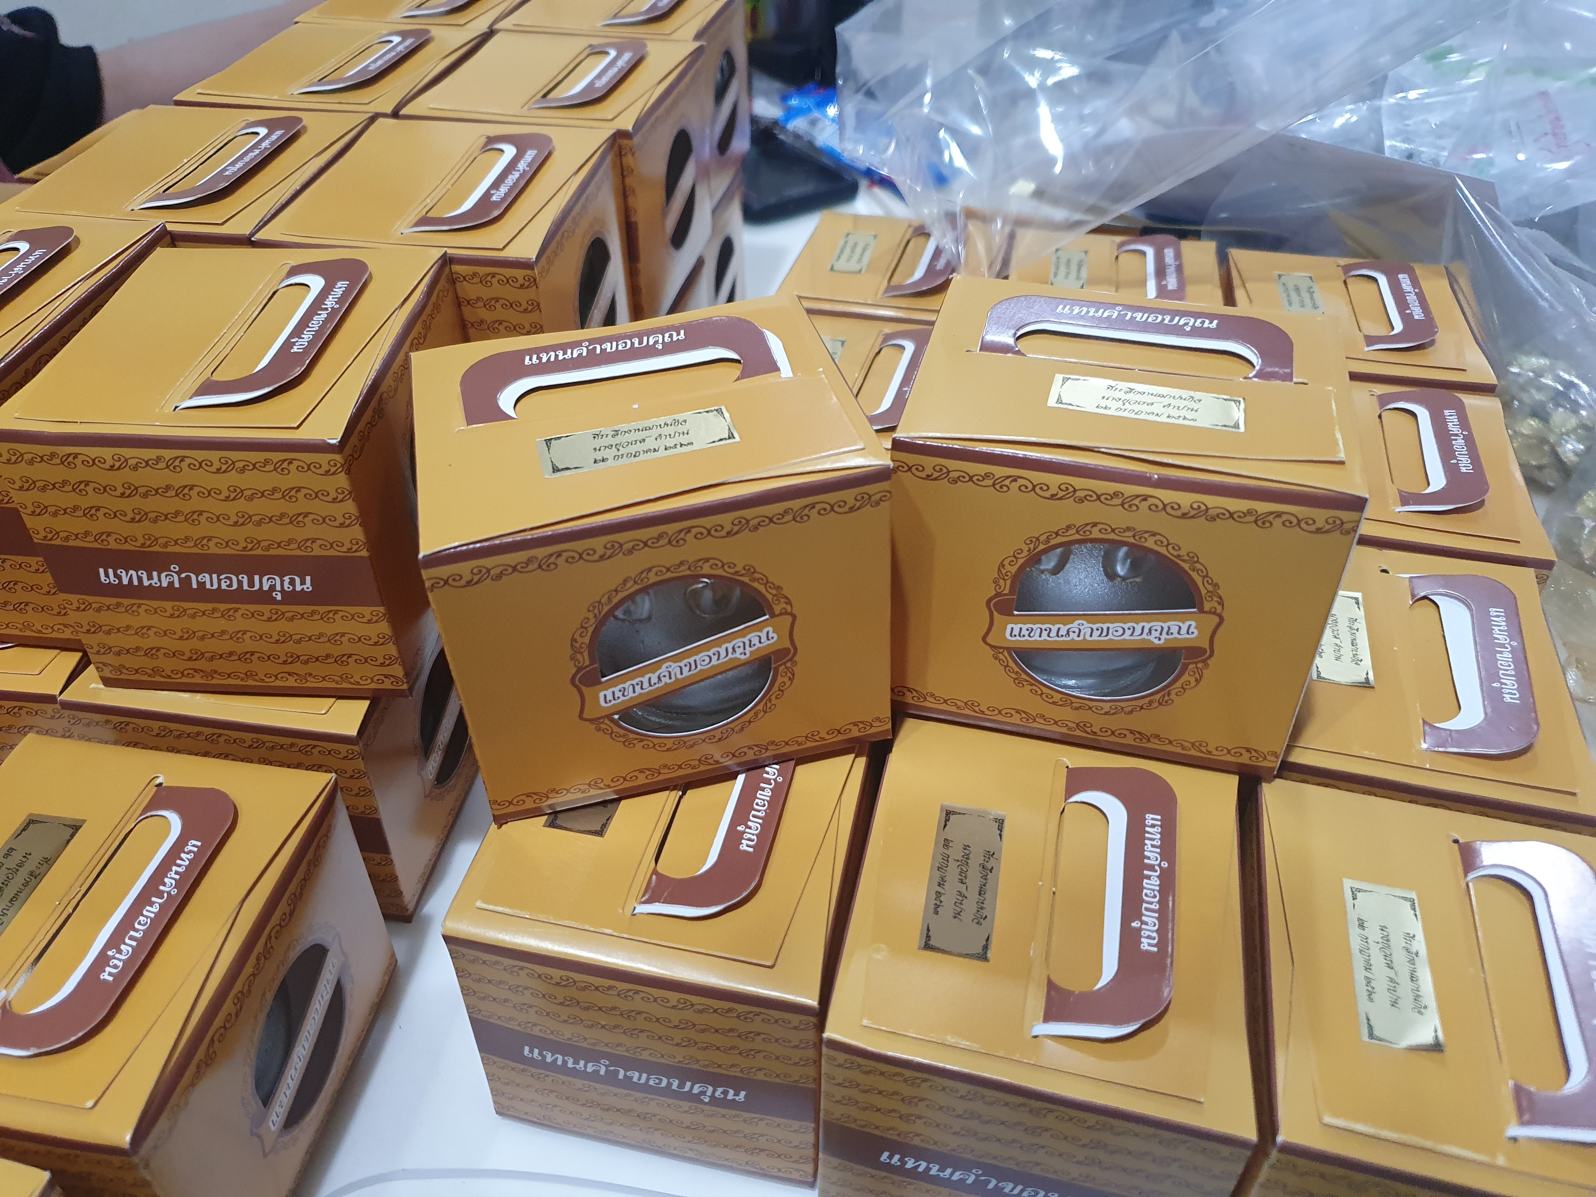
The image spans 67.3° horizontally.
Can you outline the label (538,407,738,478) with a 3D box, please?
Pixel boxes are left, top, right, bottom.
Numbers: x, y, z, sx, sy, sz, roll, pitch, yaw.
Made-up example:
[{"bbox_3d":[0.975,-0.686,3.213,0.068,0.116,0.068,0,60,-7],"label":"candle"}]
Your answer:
[{"bbox_3d":[-0.043,-0.043,0.323,0.052,0.002,0.020,-11,41,-10],"label":"label"}]

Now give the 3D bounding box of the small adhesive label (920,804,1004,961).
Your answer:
[{"bbox_3d":[0.043,0.072,0.307,0.018,0.002,0.047,9,42,8],"label":"small adhesive label"}]

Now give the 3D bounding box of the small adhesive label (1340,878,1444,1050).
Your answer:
[{"bbox_3d":[0.157,0.095,0.316,0.019,0.002,0.051,9,39,12],"label":"small adhesive label"}]

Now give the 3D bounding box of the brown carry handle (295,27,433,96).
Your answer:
[{"bbox_3d":[-0.187,-0.236,0.525,0.030,0.005,0.084,0,40,13],"label":"brown carry handle"}]

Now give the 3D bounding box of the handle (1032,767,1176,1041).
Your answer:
[{"bbox_3d":[0.085,0.080,0.326,0.032,0.004,0.092,1,39,16],"label":"handle"}]

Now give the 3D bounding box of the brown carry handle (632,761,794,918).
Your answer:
[{"bbox_3d":[-0.019,0.058,0.354,0.032,0.004,0.092,0,39,16],"label":"brown carry handle"}]

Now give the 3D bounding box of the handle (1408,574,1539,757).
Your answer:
[{"bbox_3d":[0.207,0.018,0.368,0.030,0.005,0.084,-1,38,24],"label":"handle"}]

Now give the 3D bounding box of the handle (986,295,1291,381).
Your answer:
[{"bbox_3d":[0.093,-0.072,0.329,0.084,0.005,0.030,9,47,12],"label":"handle"}]

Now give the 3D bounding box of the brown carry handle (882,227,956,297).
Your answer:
[{"bbox_3d":[0.064,-0.169,0.585,0.030,0.005,0.084,-6,36,21],"label":"brown carry handle"}]

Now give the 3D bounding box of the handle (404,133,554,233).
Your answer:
[{"bbox_3d":[-0.110,-0.149,0.424,0.030,0.005,0.084,-1,41,10],"label":"handle"}]

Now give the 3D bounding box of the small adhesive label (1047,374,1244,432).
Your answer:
[{"bbox_3d":[0.097,-0.055,0.332,0.052,0.002,0.019,9,40,12],"label":"small adhesive label"}]

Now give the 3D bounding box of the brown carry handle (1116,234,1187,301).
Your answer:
[{"bbox_3d":[0.164,-0.151,0.558,0.030,0.005,0.084,-9,37,21],"label":"brown carry handle"}]

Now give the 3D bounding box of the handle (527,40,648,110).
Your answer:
[{"bbox_3d":[-0.092,-0.237,0.542,0.032,0.004,0.091,2,41,12],"label":"handle"}]

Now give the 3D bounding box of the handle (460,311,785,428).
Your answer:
[{"bbox_3d":[-0.051,-0.068,0.348,0.093,0.004,0.032,-11,52,-10],"label":"handle"}]

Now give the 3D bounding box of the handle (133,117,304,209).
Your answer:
[{"bbox_3d":[-0.208,-0.161,0.437,0.030,0.005,0.084,-3,41,12],"label":"handle"}]

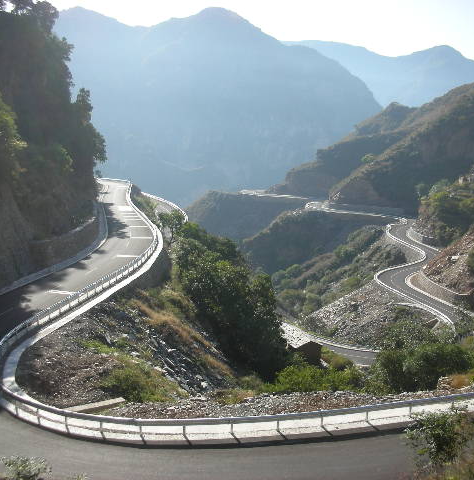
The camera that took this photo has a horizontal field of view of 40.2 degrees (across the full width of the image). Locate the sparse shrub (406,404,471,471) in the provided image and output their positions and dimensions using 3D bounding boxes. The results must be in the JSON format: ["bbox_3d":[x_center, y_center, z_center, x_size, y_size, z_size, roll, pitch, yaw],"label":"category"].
[{"bbox_3d":[4.982,4.883,16.000,1.620,1.420,1.350,0,8,0],"label":"sparse shrub"}]

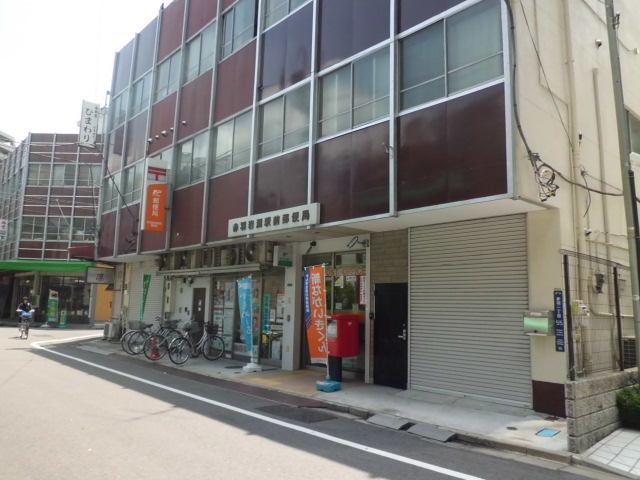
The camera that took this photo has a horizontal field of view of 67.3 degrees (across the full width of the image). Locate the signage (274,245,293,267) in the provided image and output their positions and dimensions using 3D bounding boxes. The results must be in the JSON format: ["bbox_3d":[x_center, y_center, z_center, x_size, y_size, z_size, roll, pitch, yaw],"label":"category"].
[{"bbox_3d":[-0.881,0.411,11.519,0.430,0.480,0.170,9,-11,-43],"label":"signage"}]

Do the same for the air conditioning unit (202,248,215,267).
[{"bbox_3d":[-3.090,0.542,13.919,0.280,0.560,0.720,9,-11,-42],"label":"air conditioning unit"}]

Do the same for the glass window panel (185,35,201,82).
[{"bbox_3d":[-3.749,-5.334,14.189,0.080,1.316,0.869,10,-12,-43],"label":"glass window panel"}]

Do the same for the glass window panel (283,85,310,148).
[{"bbox_3d":[-0.511,-2.723,10.754,0.060,1.260,0.940,9,-11,-43],"label":"glass window panel"}]

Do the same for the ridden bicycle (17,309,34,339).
[{"bbox_3d":[-10.905,3.103,17.800,0.580,1.080,1.720,8,-11,-34],"label":"ridden bicycle"}]

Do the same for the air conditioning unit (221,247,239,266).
[{"bbox_3d":[-2.309,0.533,12.941,0.300,0.560,0.800,9,-11,-43],"label":"air conditioning unit"}]

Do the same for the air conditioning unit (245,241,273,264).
[{"bbox_3d":[-1.508,0.367,12.244,0.280,0.600,0.820,9,-11,-42],"label":"air conditioning unit"}]

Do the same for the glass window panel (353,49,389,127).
[{"bbox_3d":[0.921,-2.778,8.748,0.080,1.341,0.895,10,-12,-43],"label":"glass window panel"}]

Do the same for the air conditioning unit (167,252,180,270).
[{"bbox_3d":[-4.772,0.699,15.706,0.280,0.580,0.800,9,-11,-42],"label":"air conditioning unit"}]

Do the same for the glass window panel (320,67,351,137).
[{"bbox_3d":[0.305,-2.823,9.908,0.060,1.260,0.940,9,-11,-43],"label":"glass window panel"}]

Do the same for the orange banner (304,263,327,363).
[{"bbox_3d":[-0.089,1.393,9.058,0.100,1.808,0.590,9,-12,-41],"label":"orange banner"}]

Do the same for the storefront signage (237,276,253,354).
[{"bbox_3d":[-1.919,1.927,12.185,0.100,1.860,0.560,9,-11,-42],"label":"storefront signage"}]

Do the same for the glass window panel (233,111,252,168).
[{"bbox_3d":[-1.927,-2.547,12.233,0.060,1.430,0.960,9,-11,-42],"label":"glass window panel"}]

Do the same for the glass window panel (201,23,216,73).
[{"bbox_3d":[-3.147,-5.415,13.563,0.080,1.316,0.876,10,-12,-43],"label":"glass window panel"}]

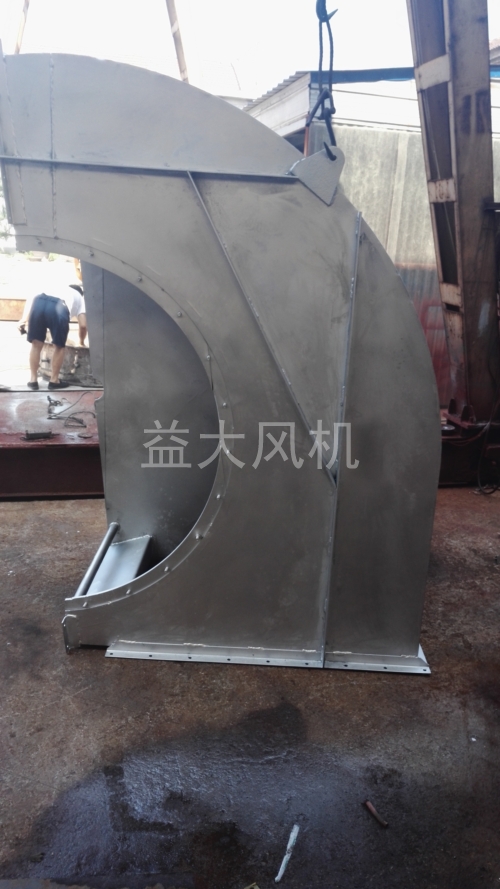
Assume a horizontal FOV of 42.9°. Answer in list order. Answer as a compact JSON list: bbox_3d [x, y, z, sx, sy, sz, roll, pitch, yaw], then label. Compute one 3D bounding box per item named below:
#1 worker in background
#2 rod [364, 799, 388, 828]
[{"bbox_3d":[-2.101,-1.204,6.885,0.640,1.110,0.880,4,18,7],"label":"worker in background"},{"bbox_3d":[0.365,1.063,1.832,0.014,0.014,0.099,-8,20,-26],"label":"rod"}]

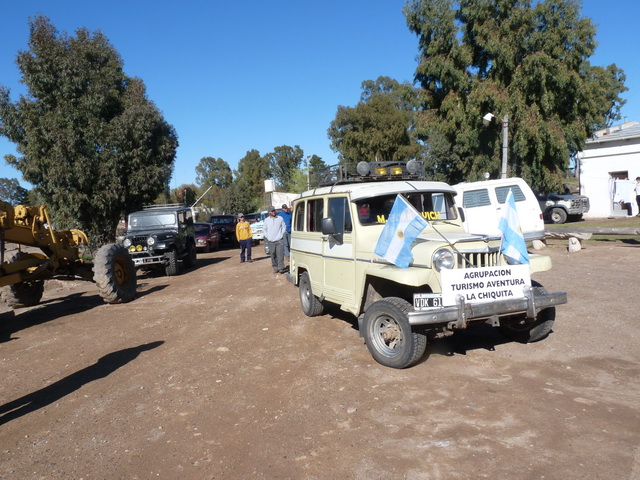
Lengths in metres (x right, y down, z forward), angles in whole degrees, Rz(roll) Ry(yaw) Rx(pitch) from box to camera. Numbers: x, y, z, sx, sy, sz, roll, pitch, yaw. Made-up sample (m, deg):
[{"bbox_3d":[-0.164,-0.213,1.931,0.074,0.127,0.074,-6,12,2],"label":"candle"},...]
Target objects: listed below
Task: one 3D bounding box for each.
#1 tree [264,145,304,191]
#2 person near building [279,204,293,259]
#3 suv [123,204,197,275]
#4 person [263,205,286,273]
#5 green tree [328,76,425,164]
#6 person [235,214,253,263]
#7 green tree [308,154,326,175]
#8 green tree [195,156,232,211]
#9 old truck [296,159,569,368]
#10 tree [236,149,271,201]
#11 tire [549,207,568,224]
[{"bbox_3d":[-3.982,-5.891,56.000,4.710,9.640,4.710,-3,3,0],"label":"tree"},{"bbox_3d":[-1.090,-0.215,16.000,0.380,1.830,0.520,-5,4,-41],"label":"person near building"},{"bbox_3d":[-4.880,0.020,14.900,1.660,1.940,3.500,-3,3,-3],"label":"suv"},{"bbox_3d":[-1.195,-0.021,13.200,0.600,1.770,0.400,-1,3,-11],"label":"person"},{"bbox_3d":[5.183,-7.978,45.000,9.200,13.200,9.000,-1,3,6],"label":"green tree"},{"bbox_3d":[-2.605,-0.061,17.000,0.540,1.670,0.360,-1,3,-9],"label":"person"},{"bbox_3d":[-0.310,-6.074,62.000,2.980,9.090,2.980,-3,3,0],"label":"green tree"},{"bbox_3d":[-11.520,-4.832,54.000,4.330,8.400,4.330,-3,3,0],"label":"green tree"},{"bbox_3d":[0.903,0.059,6.741,1.800,2.200,4.420,-4,4,-19],"label":"old truck"},{"bbox_3d":[-6.927,-5.136,52.000,3.750,8.790,3.750,-3,3,0],"label":"tree"},{"bbox_3d":[10.834,-1.082,22.600,0.250,0.750,0.750,-4,3,-31],"label":"tire"}]

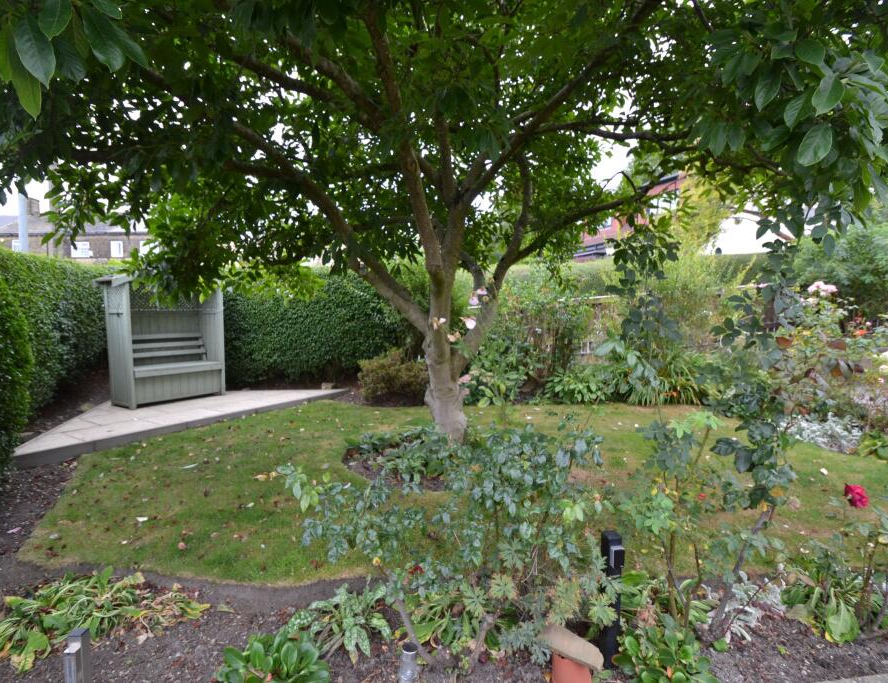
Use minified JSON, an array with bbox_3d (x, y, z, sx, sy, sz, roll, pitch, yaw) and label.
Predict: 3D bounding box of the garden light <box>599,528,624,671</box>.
[{"bbox_3d":[0.690,1.055,1.755,0.060,0.570,0.085,0,4,-9],"label":"garden light"}]

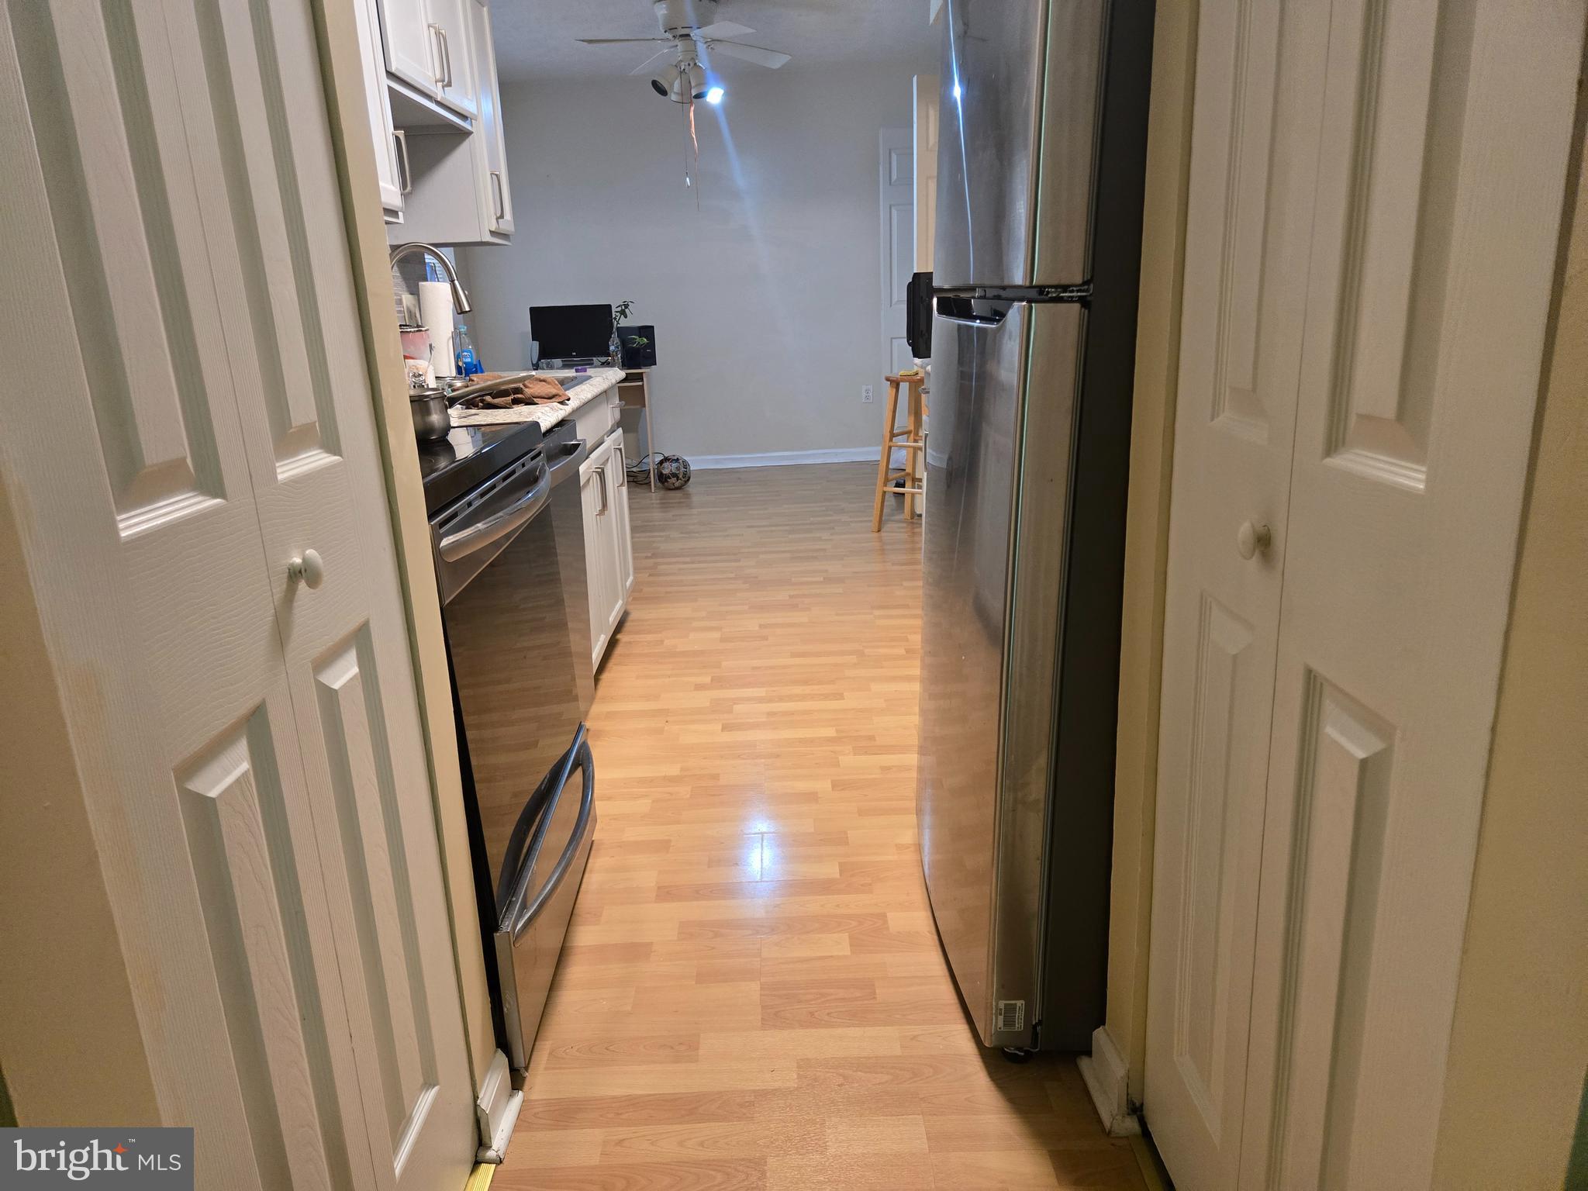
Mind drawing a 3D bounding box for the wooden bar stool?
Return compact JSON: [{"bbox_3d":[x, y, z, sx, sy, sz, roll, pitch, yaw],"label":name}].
[{"bbox_3d":[0.637,-0.701,5.247,0.370,0.752,0.370,9,19,35],"label":"wooden bar stool"}]

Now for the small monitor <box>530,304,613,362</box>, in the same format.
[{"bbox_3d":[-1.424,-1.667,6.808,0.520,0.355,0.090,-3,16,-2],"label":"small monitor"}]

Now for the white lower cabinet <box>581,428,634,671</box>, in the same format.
[{"bbox_3d":[-0.897,-0.171,3.403,0.600,0.630,0.990,-3,16,-2],"label":"white lower cabinet"}]

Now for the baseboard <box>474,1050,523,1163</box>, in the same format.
[{"bbox_3d":[-0.427,0.738,1.527,0.034,0.084,0.132,-3,16,-2],"label":"baseboard"}]

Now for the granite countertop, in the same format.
[{"bbox_3d":[-0.896,-0.551,3.007,0.640,0.040,1.620,-3,16,-2],"label":"granite countertop"}]

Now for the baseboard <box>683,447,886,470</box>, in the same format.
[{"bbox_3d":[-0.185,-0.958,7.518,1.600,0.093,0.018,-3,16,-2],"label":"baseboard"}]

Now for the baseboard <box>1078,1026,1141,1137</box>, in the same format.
[{"bbox_3d":[0.457,0.696,1.536,0.037,0.082,0.150,-3,16,-2],"label":"baseboard"}]

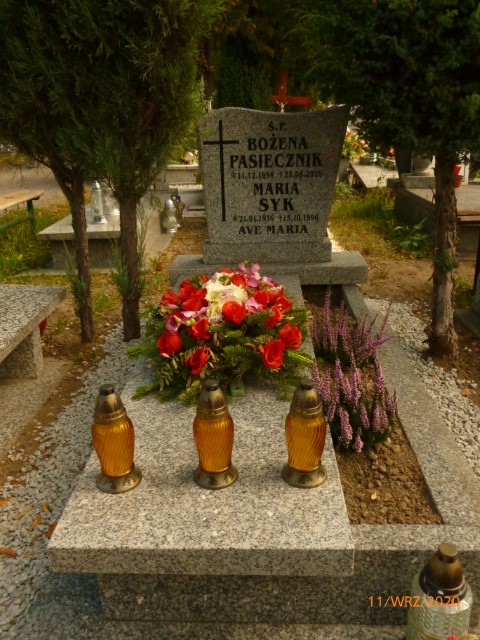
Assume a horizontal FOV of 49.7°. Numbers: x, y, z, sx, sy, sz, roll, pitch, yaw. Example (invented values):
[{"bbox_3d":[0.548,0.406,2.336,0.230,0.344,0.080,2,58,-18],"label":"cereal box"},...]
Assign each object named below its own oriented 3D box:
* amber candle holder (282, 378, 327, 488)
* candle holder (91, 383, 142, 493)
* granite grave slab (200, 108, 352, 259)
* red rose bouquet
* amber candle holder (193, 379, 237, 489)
[{"bbox_3d":[0.145,0.239,1.132,0.102,0.241,0.102,-1,23,3],"label":"amber candle holder"},{"bbox_3d":[-0.279,0.250,1.138,0.102,0.241,0.102,-1,23,3],"label":"candle holder"},{"bbox_3d":[0.152,-0.629,2.466,0.674,0.715,0.115,-1,23,3],"label":"granite grave slab"},{"bbox_3d":[-0.059,0.001,1.632,0.572,0.301,0.478,-1,23,3],"label":"red rose bouquet"},{"bbox_3d":[-0.057,0.241,1.141,0.102,0.241,0.102,-1,23,3],"label":"amber candle holder"}]

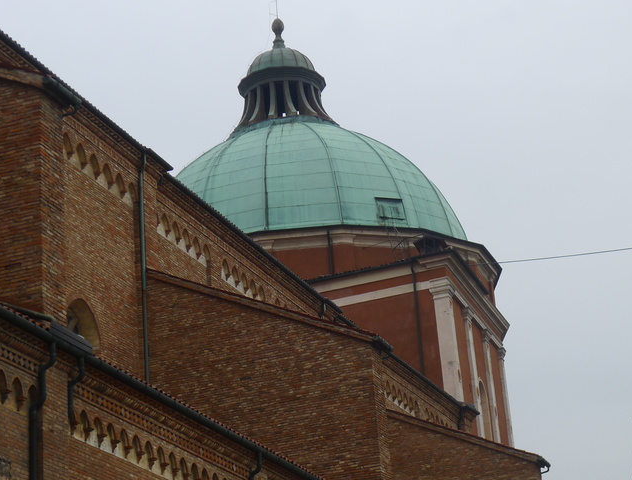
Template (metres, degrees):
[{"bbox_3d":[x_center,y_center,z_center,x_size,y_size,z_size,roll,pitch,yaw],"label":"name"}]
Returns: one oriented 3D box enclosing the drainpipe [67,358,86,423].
[{"bbox_3d":[-4.206,2.643,31.494,0.300,1.250,0.110,-12,-22,18],"label":"drainpipe"}]

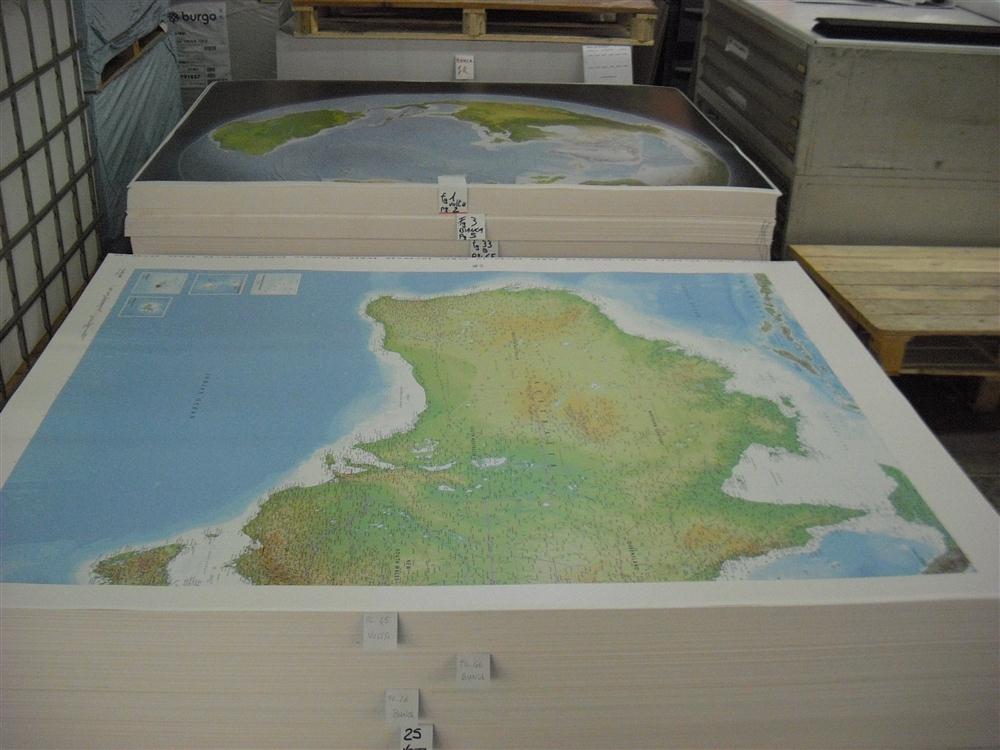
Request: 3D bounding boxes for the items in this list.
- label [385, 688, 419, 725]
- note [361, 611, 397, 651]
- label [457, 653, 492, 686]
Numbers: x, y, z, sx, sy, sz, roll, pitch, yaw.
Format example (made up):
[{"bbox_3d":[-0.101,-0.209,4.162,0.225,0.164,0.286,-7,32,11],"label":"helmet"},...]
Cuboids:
[{"bbox_3d":[-0.153,0.522,1.716,0.053,0.070,0.005,0,20,-4],"label":"label"},{"bbox_3d":[-0.179,0.385,1.642,0.052,0.065,0.005,0,20,-4],"label":"note"},{"bbox_3d":[-0.040,0.456,1.690,0.052,0.060,0.005,0,20,-4],"label":"label"}]

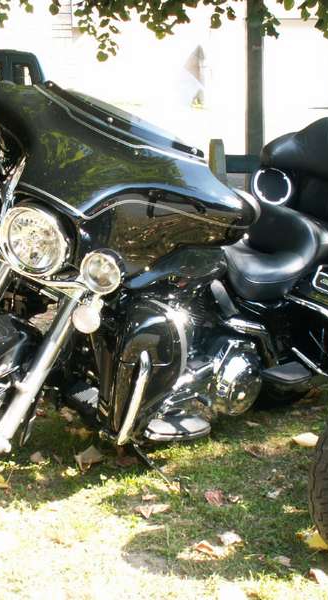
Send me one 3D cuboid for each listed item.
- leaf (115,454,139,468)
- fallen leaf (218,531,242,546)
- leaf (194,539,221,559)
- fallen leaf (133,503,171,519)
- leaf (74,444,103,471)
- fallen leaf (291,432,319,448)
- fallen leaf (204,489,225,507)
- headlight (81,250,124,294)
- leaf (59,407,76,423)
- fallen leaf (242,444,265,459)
[{"bbox_3d":[-0.133,0.572,3.441,0.085,0.020,0.080,-1,10,0],"label":"leaf"},{"bbox_3d":[0.200,0.716,2.913,0.071,0.020,0.058,1,14,4],"label":"fallen leaf"},{"bbox_3d":[0.121,0.691,2.700,0.075,0.030,0.075,-1,10,0],"label":"leaf"},{"bbox_3d":[-0.037,0.671,3.096,0.113,0.020,0.068,-1,14,-1],"label":"fallen leaf"},{"bbox_3d":[-0.267,0.562,3.470,0.104,0.051,0.102,-2,14,-5],"label":"leaf"},{"bbox_3d":[0.538,0.526,3.638,0.124,0.026,0.075,2,14,9],"label":"fallen leaf"},{"bbox_3d":[0.165,0.644,3.165,0.066,0.025,0.085,-1,10,3],"label":"fallen leaf"},{"bbox_3d":[-0.159,-0.084,2.672,0.122,0.122,0.085,26,30,14],"label":"headlight"},{"bbox_3d":[-0.389,0.461,3.909,0.070,0.035,0.079,-2,14,-6],"label":"leaf"},{"bbox_3d":[0.324,0.549,3.515,0.080,0.025,0.075,-1,10,0],"label":"fallen leaf"}]

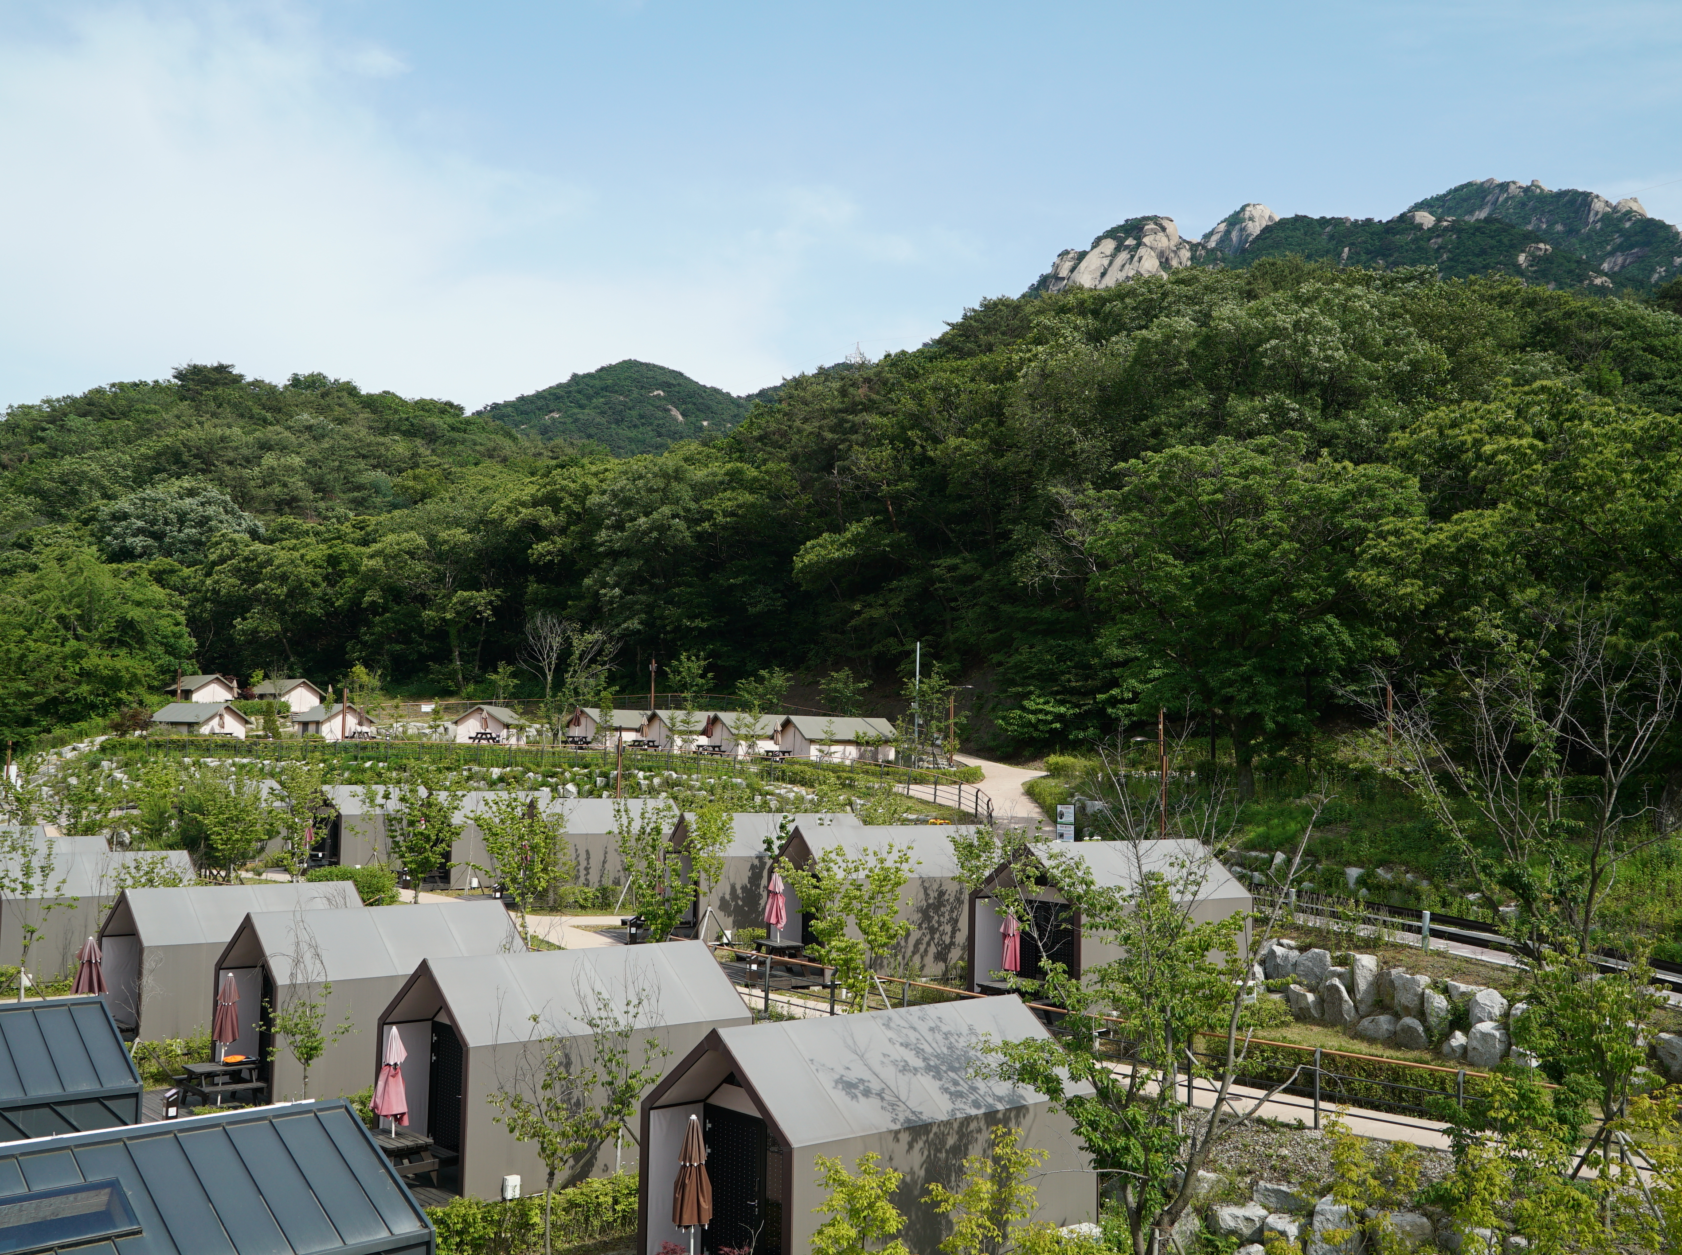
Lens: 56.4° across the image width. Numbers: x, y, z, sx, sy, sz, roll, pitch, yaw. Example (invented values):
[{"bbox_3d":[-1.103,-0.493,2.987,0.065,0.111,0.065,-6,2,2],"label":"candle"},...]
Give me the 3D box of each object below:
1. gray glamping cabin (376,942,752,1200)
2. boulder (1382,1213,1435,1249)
[{"bbox_3d":[-4.320,6.805,24.956,5.094,3.324,2.950,6,-7,-41],"label":"gray glamping cabin"},{"bbox_3d":[7.477,8.011,20.700,0.740,0.540,0.660,-1,-6,25],"label":"boulder"}]

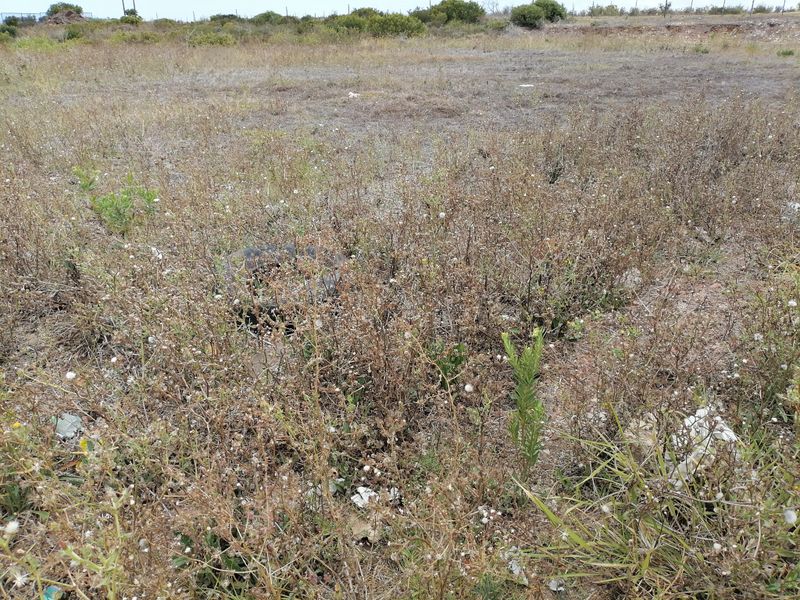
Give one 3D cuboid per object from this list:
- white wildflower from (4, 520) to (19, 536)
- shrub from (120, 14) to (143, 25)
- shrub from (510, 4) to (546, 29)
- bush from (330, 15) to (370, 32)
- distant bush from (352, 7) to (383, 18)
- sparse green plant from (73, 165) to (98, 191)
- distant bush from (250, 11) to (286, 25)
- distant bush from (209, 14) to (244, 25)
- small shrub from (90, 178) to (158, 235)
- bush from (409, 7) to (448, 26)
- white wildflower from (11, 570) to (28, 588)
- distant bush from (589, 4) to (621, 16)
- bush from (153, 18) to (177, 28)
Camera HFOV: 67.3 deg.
[{"bbox_3d":[-0.938,0.551,1.450,0.034,0.034,0.034,0,25,0],"label":"white wildflower"},{"bbox_3d":[-25.916,-27.074,58.000,2.100,1.000,1.800,-10,27,-20],"label":"shrub"},{"bbox_3d":[9.195,-20.287,43.000,2.500,1.700,2.300,4,26,10],"label":"shrub"},{"bbox_3d":[-3.530,-19.326,42.000,2.600,1.200,2.100,-2,25,-4],"label":"bush"},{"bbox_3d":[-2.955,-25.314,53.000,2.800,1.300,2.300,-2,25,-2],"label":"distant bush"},{"bbox_3d":[-2.905,-1.131,5.550,0.240,0.230,0.220,-13,28,-25],"label":"sparse green plant"},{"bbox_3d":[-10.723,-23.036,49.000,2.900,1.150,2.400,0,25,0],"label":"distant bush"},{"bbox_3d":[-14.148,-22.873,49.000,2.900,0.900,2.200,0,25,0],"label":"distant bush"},{"bbox_3d":[-2.040,-0.700,4.450,0.500,0.380,0.450,-12,28,-23],"label":"small shrub"},{"bbox_3d":[2.356,-22.646,48.000,3.000,1.700,2.600,0,25,3],"label":"bush"},{"bbox_3d":[-0.836,0.614,1.320,0.040,0.036,0.038,0,25,0],"label":"white wildflower"},{"bbox_3d":[18.718,-26.498,55.000,2.900,1.100,2.200,0,25,0],"label":"distant bush"},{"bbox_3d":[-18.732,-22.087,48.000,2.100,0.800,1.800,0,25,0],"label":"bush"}]

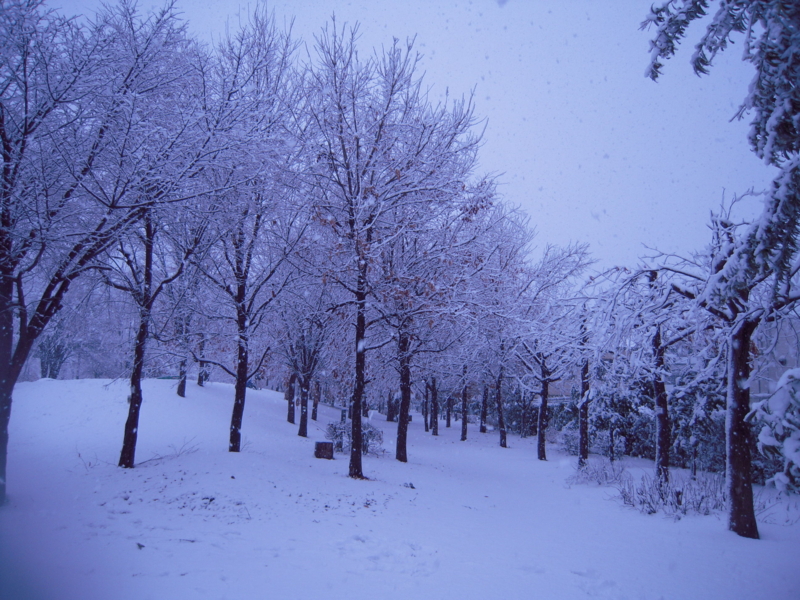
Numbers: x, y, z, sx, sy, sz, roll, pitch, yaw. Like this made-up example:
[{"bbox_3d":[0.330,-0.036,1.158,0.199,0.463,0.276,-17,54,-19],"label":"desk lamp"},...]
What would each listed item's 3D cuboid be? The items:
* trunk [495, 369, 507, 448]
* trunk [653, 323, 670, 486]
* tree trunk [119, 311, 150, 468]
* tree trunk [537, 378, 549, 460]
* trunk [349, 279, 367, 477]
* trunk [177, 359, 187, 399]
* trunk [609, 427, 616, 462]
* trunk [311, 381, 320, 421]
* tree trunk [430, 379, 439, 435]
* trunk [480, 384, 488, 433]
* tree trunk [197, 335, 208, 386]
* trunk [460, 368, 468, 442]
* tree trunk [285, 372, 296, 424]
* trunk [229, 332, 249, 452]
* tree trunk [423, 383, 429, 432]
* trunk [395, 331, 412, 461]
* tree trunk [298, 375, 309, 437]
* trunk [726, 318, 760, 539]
[{"bbox_3d":[3.149,3.340,20.076,0.250,2.420,0.250,0,-8,9],"label":"trunk"},{"bbox_3d":[4.838,1.922,12.063,0.270,2.950,0.270,-2,-9,21],"label":"trunk"},{"bbox_3d":[-4.658,1.553,11.426,0.251,2.768,0.251,7,-10,-21],"label":"tree trunk"},{"bbox_3d":[3.641,3.028,16.444,0.214,2.057,0.214,2,-8,13],"label":"tree trunk"},{"bbox_3d":[-0.790,1.441,12.472,0.270,3.850,0.270,1,-8,-3],"label":"trunk"},{"bbox_3d":[-6.936,2.479,20.590,0.238,1.232,0.238,3,-9,-18],"label":"trunk"},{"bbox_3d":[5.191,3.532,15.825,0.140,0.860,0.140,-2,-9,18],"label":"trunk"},{"bbox_3d":[-3.186,3.820,24.617,0.246,1.505,0.246,4,-9,-7],"label":"trunk"},{"bbox_3d":[1.354,4.133,25.220,0.220,2.290,0.220,0,-8,3],"label":"tree trunk"},{"bbox_3d":[3.683,4.709,28.120,0.230,2.060,0.230,0,-8,7],"label":"trunk"},{"bbox_3d":[-7.858,2.392,25.649,0.270,2.060,0.270,3,-9,-17],"label":"tree trunk"},{"bbox_3d":[2.270,3.663,22.689,0.210,2.510,0.210,0,-8,6],"label":"trunk"},{"bbox_3d":[-3.450,3.134,20.622,0.253,1.638,0.253,2,-9,-9],"label":"tree trunk"},{"bbox_3d":[-3.493,1.983,14.001,0.245,2.572,0.245,4,-9,-13],"label":"trunk"},{"bbox_3d":[1.102,4.506,27.158,0.167,2.070,0.167,-1,-9,2],"label":"tree trunk"},{"bbox_3d":[0.099,2.338,15.843,0.253,3.198,0.253,2,-9,1],"label":"trunk"},{"bbox_3d":[-2.727,3.041,18.428,0.240,1.714,0.240,1,-9,-8],"label":"tree trunk"},{"bbox_3d":[4.042,1.470,7.619,0.340,2.520,0.340,-4,-9,27],"label":"trunk"}]

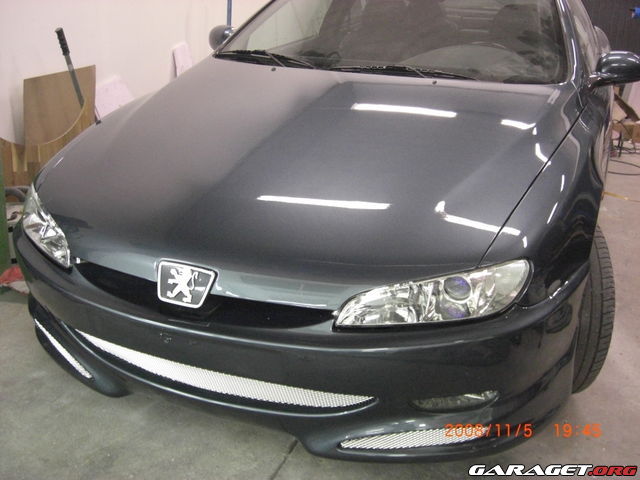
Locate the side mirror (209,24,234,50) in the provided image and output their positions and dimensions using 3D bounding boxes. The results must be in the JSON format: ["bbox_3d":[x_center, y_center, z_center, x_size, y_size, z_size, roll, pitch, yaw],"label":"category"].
[{"bbox_3d":[-0.435,-0.934,3.287,0.185,0.130,0.110,10,25,21],"label":"side mirror"}]

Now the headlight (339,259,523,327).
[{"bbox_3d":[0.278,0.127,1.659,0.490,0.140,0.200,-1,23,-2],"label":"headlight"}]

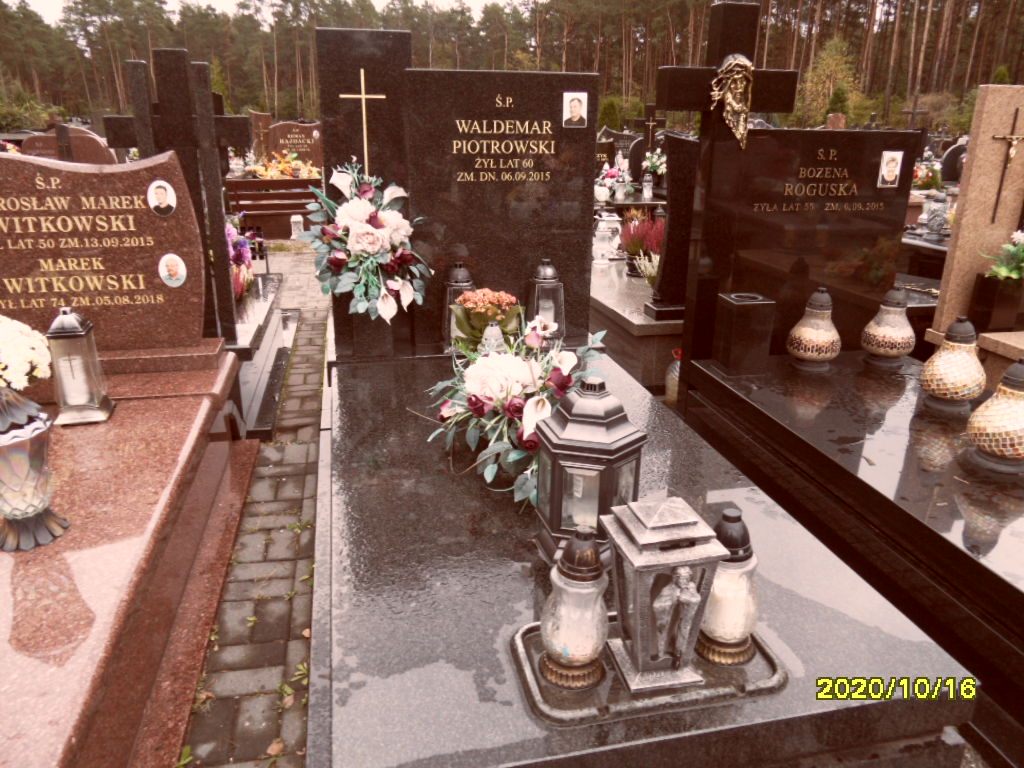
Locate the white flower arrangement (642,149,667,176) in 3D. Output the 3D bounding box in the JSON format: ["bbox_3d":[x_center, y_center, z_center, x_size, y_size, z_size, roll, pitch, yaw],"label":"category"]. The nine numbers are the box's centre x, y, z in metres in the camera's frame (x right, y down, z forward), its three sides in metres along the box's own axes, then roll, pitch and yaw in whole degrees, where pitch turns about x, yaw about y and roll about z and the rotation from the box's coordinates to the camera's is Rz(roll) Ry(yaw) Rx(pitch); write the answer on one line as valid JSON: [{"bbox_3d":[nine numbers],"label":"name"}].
[{"bbox_3d":[1.744,-2.683,8.600,0.330,0.340,0.300,-3,21,-13],"label":"white flower arrangement"}]

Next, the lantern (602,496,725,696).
[{"bbox_3d":[0.236,0.323,1.134,0.153,0.305,0.142,-3,21,-13],"label":"lantern"}]

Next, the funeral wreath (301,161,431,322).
[{"bbox_3d":[-0.538,-0.524,2.610,0.471,0.577,0.310,-4,21,-13],"label":"funeral wreath"}]

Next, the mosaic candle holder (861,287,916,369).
[{"bbox_3d":[1.497,-0.233,2.807,0.196,0.302,0.196,-4,21,-13],"label":"mosaic candle holder"}]

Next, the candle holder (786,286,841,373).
[{"bbox_3d":[1.173,-0.216,2.736,0.196,0.308,0.196,-4,21,-13],"label":"candle holder"}]

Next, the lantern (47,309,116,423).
[{"bbox_3d":[-1.393,-0.070,2.261,0.158,0.349,0.160,-4,21,-13],"label":"lantern"}]

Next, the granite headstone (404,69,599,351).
[{"bbox_3d":[-0.038,-0.670,2.781,0.722,1.006,0.085,-3,17,-12],"label":"granite headstone"}]

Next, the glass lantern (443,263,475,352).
[{"bbox_3d":[-0.207,-0.312,2.812,0.121,0.344,0.121,-4,21,-13],"label":"glass lantern"}]

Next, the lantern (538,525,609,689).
[{"bbox_3d":[0.107,0.342,1.121,0.112,0.271,0.112,-3,21,-13],"label":"lantern"}]

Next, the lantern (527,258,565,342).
[{"bbox_3d":[0.141,-0.321,2.819,0.129,0.348,0.129,-3,21,-13],"label":"lantern"}]

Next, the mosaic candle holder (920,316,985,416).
[{"bbox_3d":[1.472,-0.068,2.348,0.188,0.310,0.188,-4,21,-13],"label":"mosaic candle holder"}]

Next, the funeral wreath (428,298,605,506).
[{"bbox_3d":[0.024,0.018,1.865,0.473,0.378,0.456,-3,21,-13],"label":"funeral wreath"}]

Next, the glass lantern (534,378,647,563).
[{"bbox_3d":[0.155,0.172,1.462,0.227,0.378,0.200,6,21,11],"label":"glass lantern"}]

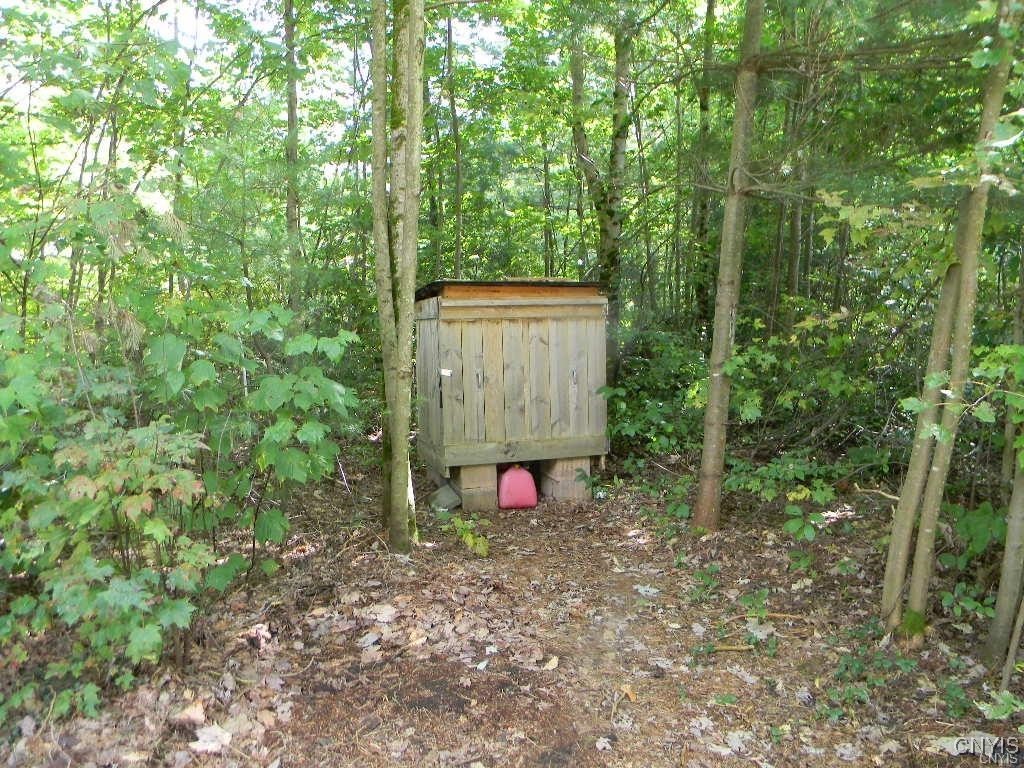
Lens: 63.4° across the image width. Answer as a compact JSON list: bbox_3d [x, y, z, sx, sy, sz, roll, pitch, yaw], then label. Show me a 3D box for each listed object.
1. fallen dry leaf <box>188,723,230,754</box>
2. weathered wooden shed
[{"bbox_3d":[-1.009,1.188,2.764,0.142,0.050,0.130,-3,5,-20],"label":"fallen dry leaf"},{"bbox_3d":[-0.014,0.029,6.599,1.296,1.629,1.086,-3,5,-16],"label":"weathered wooden shed"}]

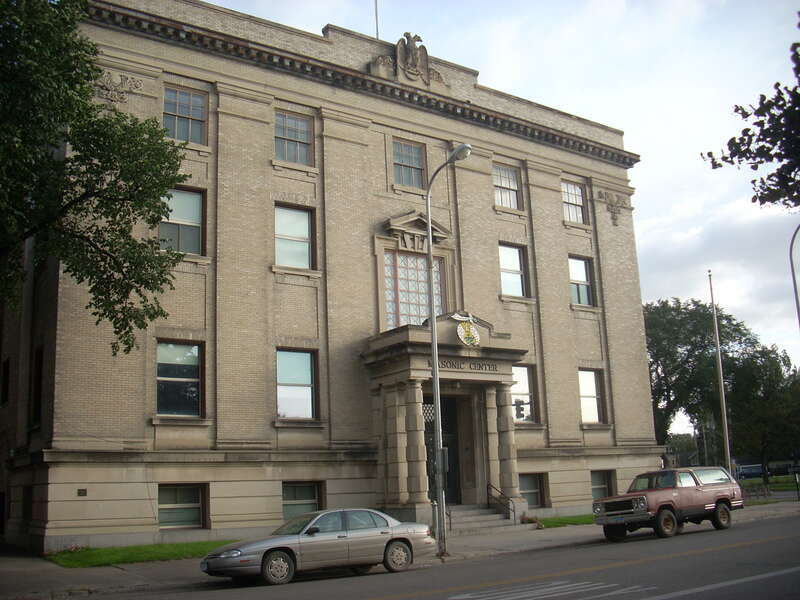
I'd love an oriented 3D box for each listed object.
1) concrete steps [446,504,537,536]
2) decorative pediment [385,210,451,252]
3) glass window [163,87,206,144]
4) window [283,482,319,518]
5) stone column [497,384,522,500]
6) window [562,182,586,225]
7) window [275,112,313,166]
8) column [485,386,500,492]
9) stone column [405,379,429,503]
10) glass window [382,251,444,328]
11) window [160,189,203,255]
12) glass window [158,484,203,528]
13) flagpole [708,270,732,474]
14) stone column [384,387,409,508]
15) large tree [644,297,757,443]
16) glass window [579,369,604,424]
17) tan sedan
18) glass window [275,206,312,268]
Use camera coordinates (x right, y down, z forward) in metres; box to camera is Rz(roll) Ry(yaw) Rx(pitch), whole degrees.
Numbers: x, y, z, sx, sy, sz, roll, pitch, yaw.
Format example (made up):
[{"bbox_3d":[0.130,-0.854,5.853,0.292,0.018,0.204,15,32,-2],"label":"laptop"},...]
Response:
[{"bbox_3d":[2.485,7.186,28.103,4.400,0.850,1.400,7,-15,-35],"label":"concrete steps"},{"bbox_3d":[0.701,-2.544,32.129,2.800,1.650,0.500,7,-15,-35],"label":"decorative pediment"},{"bbox_3d":[-7.111,-5.975,28.016,1.529,1.881,0.200,7,-16,-35],"label":"glass window"},{"bbox_3d":[-3.256,6.517,27.568,1.599,1.271,0.200,7,-16,-35],"label":"window"},{"bbox_3d":[3.747,4.895,29.878,0.680,3.900,0.680,-2,-12,0],"label":"stone column"},{"bbox_3d":[7.751,-4.323,38.132,1.520,1.890,0.200,7,-15,-35],"label":"window"},{"bbox_3d":[-3.763,-5.632,30.099,1.470,1.875,0.180,6,-15,-35],"label":"window"},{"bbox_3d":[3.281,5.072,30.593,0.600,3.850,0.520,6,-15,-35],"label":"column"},{"bbox_3d":[0.589,4.545,27.675,0.640,3.950,0.640,-2,-13,-1],"label":"stone column"},{"bbox_3d":[0.489,-0.091,32.000,2.852,3.203,0.200,7,-16,-35],"label":"glass window"},{"bbox_3d":[-6.962,-2.453,27.209,1.519,2.211,0.200,7,-16,-35],"label":"window"},{"bbox_3d":[-6.545,6.118,25.286,1.568,1.312,0.200,7,-16,-35],"label":"glass window"},{"bbox_3d":[14.257,3.706,38.028,0.160,10.300,0.160,7,-15,-35],"label":"flagpole"},{"bbox_3d":[0.002,4.725,28.416,0.620,3.850,0.650,6,-15,-35],"label":"stone column"},{"bbox_3d":[23.101,7.356,68.000,11.000,15.000,11.000,7,-15,-35],"label":"large tree"},{"bbox_3d":[8.073,4.098,36.201,1.470,2.311,0.180,6,-15,-35],"label":"glass window"},{"bbox_3d":[-1.621,5.082,18.028,5.100,1.400,1.840,6,-15,-33],"label":"tan sedan"},{"bbox_3d":[-3.649,-2.129,29.354,1.520,2.180,0.200,7,-15,-35],"label":"glass window"}]

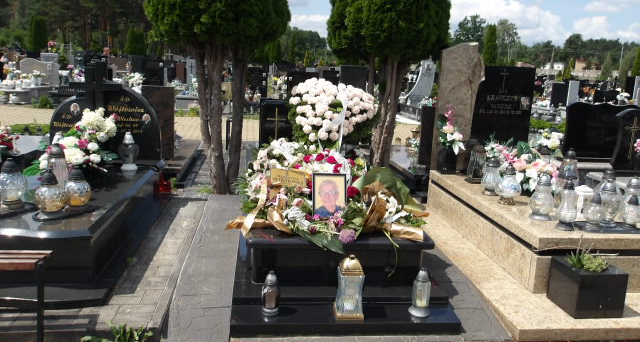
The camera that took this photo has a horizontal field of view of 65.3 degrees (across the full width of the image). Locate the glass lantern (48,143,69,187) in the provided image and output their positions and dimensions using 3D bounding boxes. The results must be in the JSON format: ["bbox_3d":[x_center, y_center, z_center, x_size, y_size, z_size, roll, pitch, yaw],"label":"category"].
[{"bbox_3d":[-1.788,0.006,3.390,0.140,0.375,0.140,1,12,-8],"label":"glass lantern"}]

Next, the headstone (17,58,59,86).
[{"bbox_3d":[-8.252,-2.923,14.711,1.100,0.820,0.160,1,12,-14],"label":"headstone"}]

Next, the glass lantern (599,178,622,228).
[{"bbox_3d":[1.954,0.212,3.361,0.145,0.318,0.145,1,12,-6],"label":"glass lantern"}]

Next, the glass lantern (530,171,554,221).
[{"bbox_3d":[1.621,0.179,3.628,0.180,0.330,0.180,2,12,-8],"label":"glass lantern"}]

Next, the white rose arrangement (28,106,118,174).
[{"bbox_3d":[-2.020,-0.233,4.075,0.660,0.540,0.420,2,12,-8],"label":"white rose arrangement"}]

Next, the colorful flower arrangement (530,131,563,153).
[{"bbox_3d":[2.790,-0.351,6.150,0.390,0.320,0.320,1,12,-6],"label":"colorful flower arrangement"}]

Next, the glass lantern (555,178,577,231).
[{"bbox_3d":[1.657,0.215,3.334,0.135,0.326,0.135,1,12,-6],"label":"glass lantern"}]

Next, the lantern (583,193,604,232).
[{"bbox_3d":[1.856,0.269,3.370,0.137,0.250,0.137,1,12,-8],"label":"lantern"}]

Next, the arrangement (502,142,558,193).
[{"bbox_3d":[1.805,-0.032,4.296,0.450,0.430,0.380,1,12,-6],"label":"arrangement"}]

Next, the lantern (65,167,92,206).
[{"bbox_3d":[-1.574,0.113,3.227,0.180,0.265,0.180,2,12,-8],"label":"lantern"}]

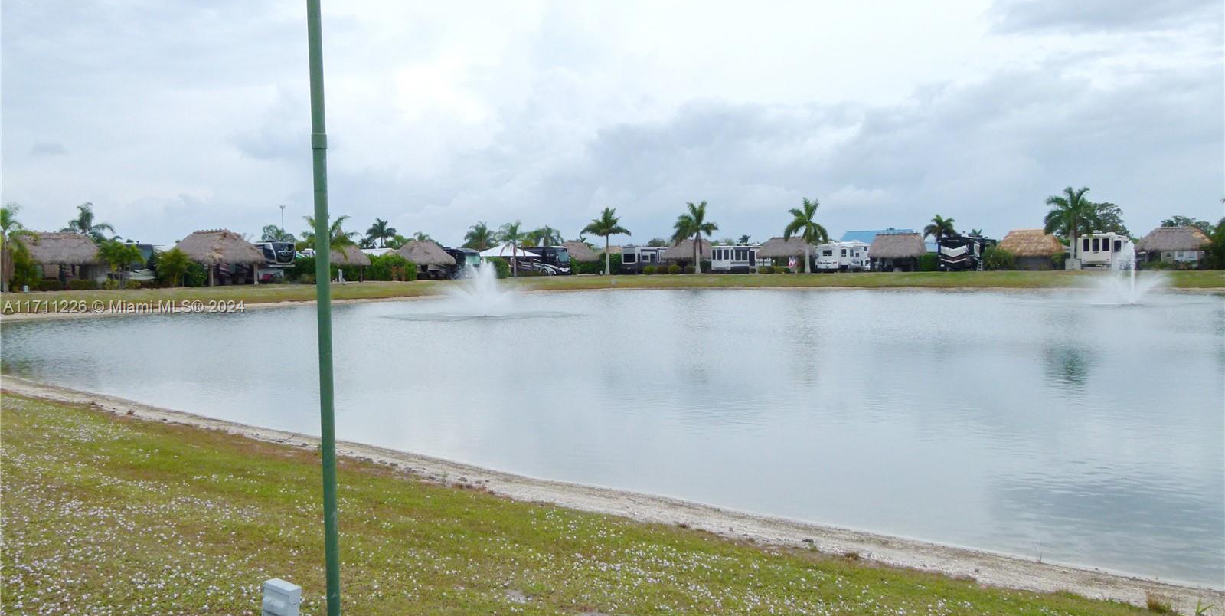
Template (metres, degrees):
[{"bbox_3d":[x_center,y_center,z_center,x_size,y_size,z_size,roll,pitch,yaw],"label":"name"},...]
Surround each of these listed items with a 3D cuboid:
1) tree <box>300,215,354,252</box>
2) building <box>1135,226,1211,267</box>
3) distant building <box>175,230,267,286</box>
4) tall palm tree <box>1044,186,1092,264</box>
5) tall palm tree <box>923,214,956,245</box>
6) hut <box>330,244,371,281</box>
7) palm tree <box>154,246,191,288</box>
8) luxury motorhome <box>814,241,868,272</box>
[{"bbox_3d":[-28.321,-6.093,88.000,5.600,6.600,5.400,0,5,0],"label":"tree"},{"bbox_3d":[60.888,-6.481,96.122,8.100,4.700,6.200,0,3,18],"label":"building"},{"bbox_3d":[-29.900,-3.830,67.500,5.100,4.310,4.700,1,3,37],"label":"distant building"},{"bbox_3d":[44.420,-7.720,86.000,4.600,8.190,4.600,1,3,27],"label":"tall palm tree"},{"bbox_3d":[43.350,-8.710,117.000,4.100,7.510,4.100,0,3,20],"label":"tall palm tree"},{"bbox_3d":[-24.040,-3.980,79.500,3.700,3.400,3.600,-3,4,-41],"label":"hut"},{"bbox_3d":[-38.772,-3.544,78.000,3.400,3.650,3.400,0,5,0],"label":"palm tree"},{"bbox_3d":[27.736,-6.366,107.026,2.550,3.750,10.000,3,6,36],"label":"luxury motorhome"}]

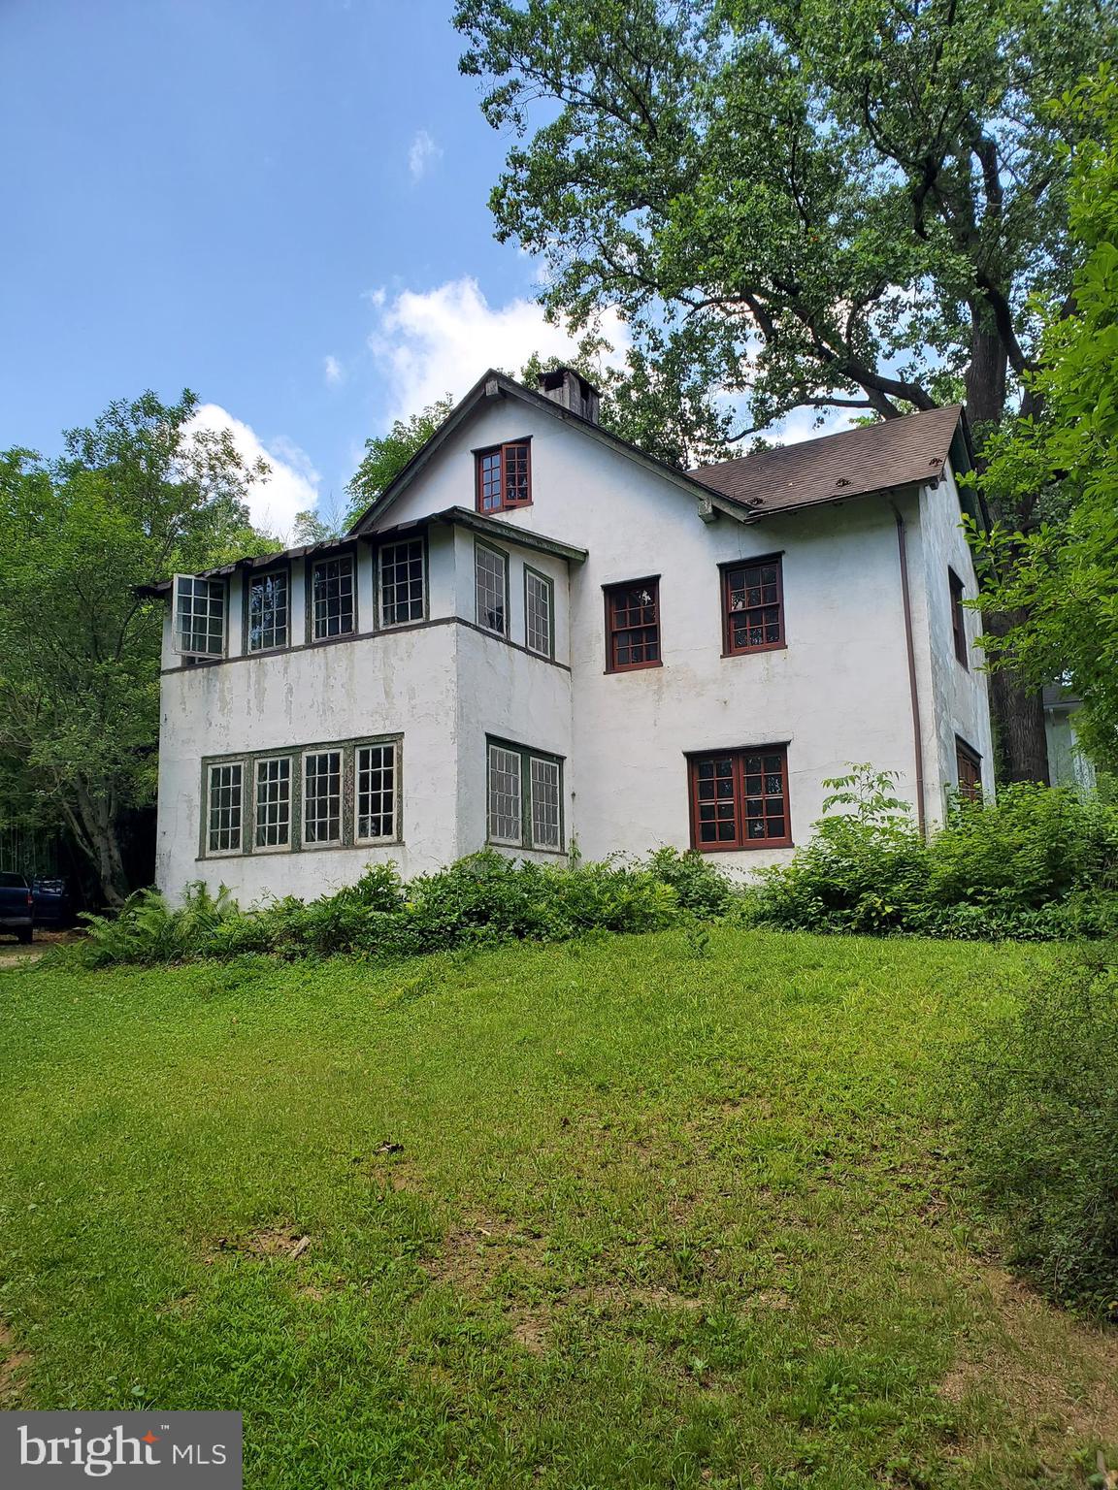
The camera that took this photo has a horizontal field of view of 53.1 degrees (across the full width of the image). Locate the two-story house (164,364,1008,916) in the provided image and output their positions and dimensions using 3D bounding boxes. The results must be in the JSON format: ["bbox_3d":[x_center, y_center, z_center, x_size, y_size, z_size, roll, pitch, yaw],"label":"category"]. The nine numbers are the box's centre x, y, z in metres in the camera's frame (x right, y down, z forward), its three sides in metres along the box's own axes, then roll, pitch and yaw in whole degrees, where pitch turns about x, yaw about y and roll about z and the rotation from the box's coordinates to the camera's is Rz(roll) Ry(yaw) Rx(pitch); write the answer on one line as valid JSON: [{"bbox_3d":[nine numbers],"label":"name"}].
[{"bbox_3d":[0.556,-2.011,18.077,11.320,10.190,8.910,-7,-11,28],"label":"two-story house"}]

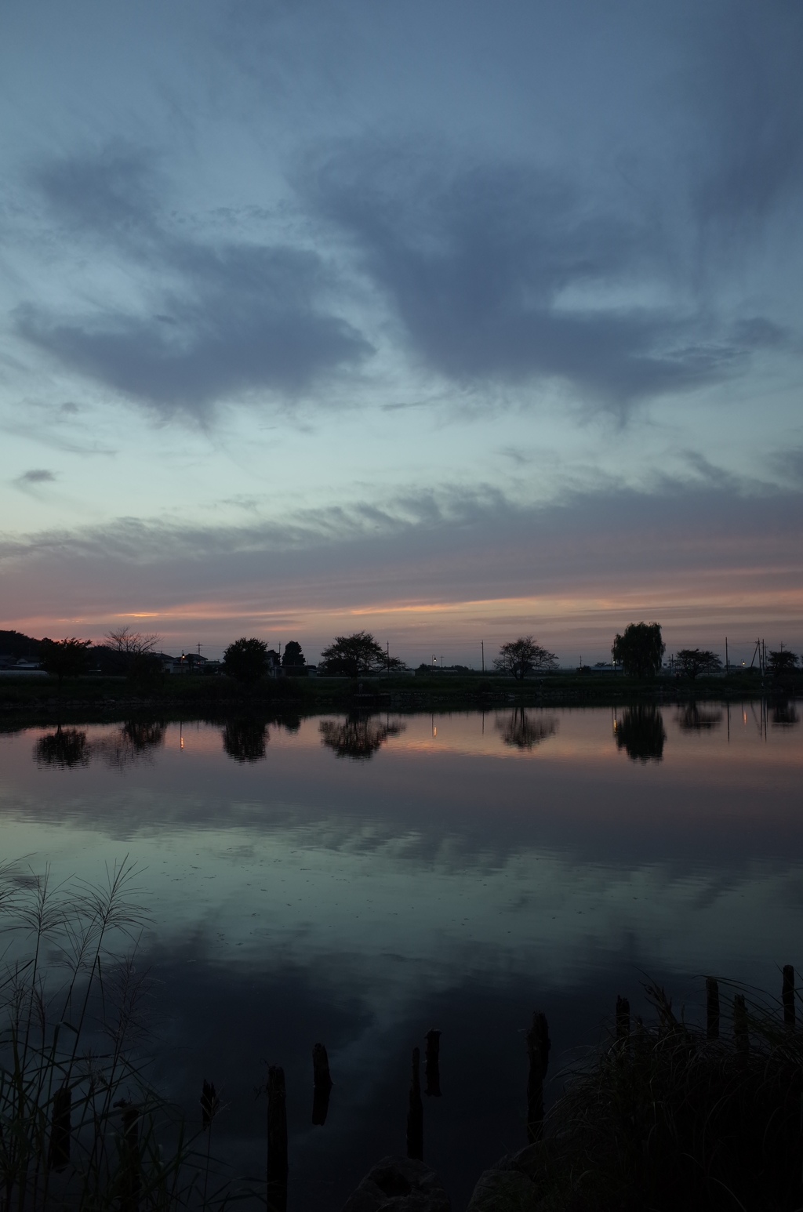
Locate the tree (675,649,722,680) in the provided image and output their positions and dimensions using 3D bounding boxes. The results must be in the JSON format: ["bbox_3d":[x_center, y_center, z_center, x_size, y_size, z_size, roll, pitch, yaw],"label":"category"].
[{"bbox_3d":[56.229,11.106,178.000,8.775,5.902,7.897,0,-4,0],"label":"tree"}]

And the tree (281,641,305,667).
[{"bbox_3d":[-29.666,14.394,257.747,6.353,9.327,6.035,0,-4,0],"label":"tree"}]

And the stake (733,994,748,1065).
[{"bbox_3d":[3.507,4.374,9.723,0.142,0.713,0.142,0,-4,0],"label":"stake"}]

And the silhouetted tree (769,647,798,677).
[{"bbox_3d":[79.872,12.007,197.195,6.150,5.746,5.842,0,-4,0],"label":"silhouetted tree"}]

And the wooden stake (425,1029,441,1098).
[{"bbox_3d":[0.301,4.348,8.935,0.144,0.628,0.144,0,-4,0],"label":"wooden stake"}]

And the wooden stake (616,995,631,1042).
[{"bbox_3d":[2.591,4.857,11.005,0.155,0.582,0.155,0,-4,0],"label":"wooden stake"}]

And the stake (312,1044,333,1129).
[{"bbox_3d":[-0.710,4.302,8.456,0.153,0.725,0.153,0,-4,0],"label":"stake"}]

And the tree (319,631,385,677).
[{"bbox_3d":[-7.920,7.910,151.234,10.650,7.451,10.118,0,-4,0],"label":"tree"}]

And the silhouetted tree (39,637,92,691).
[{"bbox_3d":[-41.907,7.363,117.614,6.389,6.677,6.070,0,-4,0],"label":"silhouetted tree"}]

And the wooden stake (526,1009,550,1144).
[{"bbox_3d":[1.288,4.437,8.857,0.214,1.200,0.192,0,-4,0],"label":"wooden stake"}]

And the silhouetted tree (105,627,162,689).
[{"bbox_3d":[-36.507,6.884,128.001,7.984,8.493,7.186,0,-4,0],"label":"silhouetted tree"}]

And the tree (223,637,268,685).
[{"bbox_3d":[-21.144,7.691,127.973,6.051,6.623,5.749,0,-4,0],"label":"tree"}]

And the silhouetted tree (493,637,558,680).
[{"bbox_3d":[22.056,9.295,168.000,11.493,7.599,10.344,0,-4,0],"label":"silhouetted tree"}]

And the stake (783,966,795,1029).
[{"bbox_3d":[4.927,4.989,11.973,0.145,0.787,0.145,0,-4,0],"label":"stake"}]

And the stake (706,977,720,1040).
[{"bbox_3d":[3.807,4.920,11.501,0.150,0.755,0.150,0,-4,0],"label":"stake"}]

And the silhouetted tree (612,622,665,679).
[{"bbox_3d":[42.842,8.033,170.001,9.577,10.088,9.099,0,-4,0],"label":"silhouetted tree"}]

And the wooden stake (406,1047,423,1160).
[{"bbox_3d":[0.117,4.392,8.299,0.138,0.961,0.138,0,-4,0],"label":"wooden stake"}]

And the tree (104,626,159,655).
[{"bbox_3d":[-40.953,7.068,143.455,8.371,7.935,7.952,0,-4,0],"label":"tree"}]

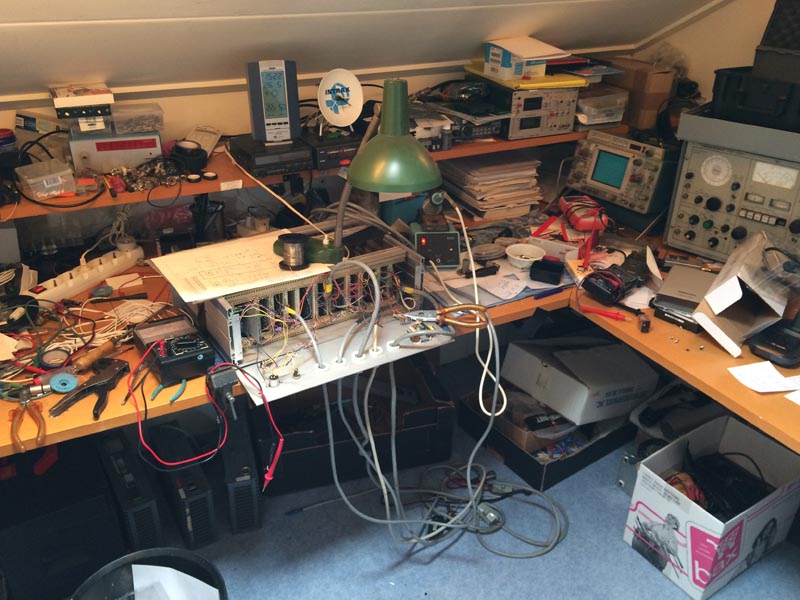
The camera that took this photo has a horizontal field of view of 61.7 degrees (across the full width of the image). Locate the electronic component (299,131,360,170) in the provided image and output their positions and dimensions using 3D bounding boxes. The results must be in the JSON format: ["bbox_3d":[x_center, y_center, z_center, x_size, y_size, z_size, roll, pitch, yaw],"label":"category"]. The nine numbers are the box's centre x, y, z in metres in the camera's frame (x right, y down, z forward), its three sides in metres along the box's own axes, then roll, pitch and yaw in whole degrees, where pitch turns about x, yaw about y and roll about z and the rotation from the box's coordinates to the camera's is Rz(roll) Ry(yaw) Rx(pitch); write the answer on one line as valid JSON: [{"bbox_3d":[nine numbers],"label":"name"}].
[{"bbox_3d":[-0.176,-0.442,1.922,0.200,0.062,0.200,-13,30,-23],"label":"electronic component"}]

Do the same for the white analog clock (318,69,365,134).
[{"bbox_3d":[-0.143,-0.474,1.593,0.108,0.146,0.075,-13,29,-23],"label":"white analog clock"}]

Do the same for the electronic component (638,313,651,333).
[{"bbox_3d":[0.576,0.055,1.577,0.020,0.030,0.034,0,27,2],"label":"electronic component"}]

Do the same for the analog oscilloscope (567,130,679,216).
[{"bbox_3d":[0.810,-0.417,2.145,0.430,0.197,0.295,-7,26,-38],"label":"analog oscilloscope"}]

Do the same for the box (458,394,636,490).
[{"bbox_3d":[0.483,0.402,2.227,0.410,0.107,0.390,-17,31,-30],"label":"box"}]

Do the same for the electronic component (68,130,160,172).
[{"bbox_3d":[-0.655,-0.366,1.572,0.188,0.075,0.200,-8,28,-15],"label":"electronic component"}]

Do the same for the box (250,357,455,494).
[{"bbox_3d":[-0.180,0.397,2.321,0.615,0.227,0.400,-8,28,-14],"label":"box"}]

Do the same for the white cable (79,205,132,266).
[{"bbox_3d":[-0.758,-0.162,1.728,0.140,0.150,0.070,-13,31,-24],"label":"white cable"}]

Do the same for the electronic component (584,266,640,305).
[{"bbox_3d":[0.528,-0.031,1.664,0.097,0.045,0.148,22,35,34],"label":"electronic component"}]

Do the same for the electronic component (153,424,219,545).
[{"bbox_3d":[-0.621,0.527,1.972,0.078,0.187,0.350,-13,31,-24],"label":"electronic component"}]

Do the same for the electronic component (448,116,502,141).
[{"bbox_3d":[0.180,-0.514,1.955,0.160,0.050,0.180,-11,31,-21],"label":"electronic component"}]

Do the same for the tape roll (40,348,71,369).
[{"bbox_3d":[-0.665,0.113,1.296,0.053,0.014,0.053,-13,29,-23],"label":"tape roll"}]

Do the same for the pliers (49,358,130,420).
[{"bbox_3d":[-0.572,0.171,1.285,0.100,0.028,0.180,6,29,9],"label":"pliers"}]

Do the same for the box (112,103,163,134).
[{"bbox_3d":[-0.721,-0.503,1.849,0.120,0.057,0.100,-10,29,-17],"label":"box"}]

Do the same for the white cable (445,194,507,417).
[{"bbox_3d":[0.183,0.005,1.619,0.086,0.447,0.339,-4,27,-8],"label":"white cable"}]

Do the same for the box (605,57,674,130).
[{"bbox_3d":[0.879,-0.762,2.478,0.120,0.208,0.205,-13,30,-23],"label":"box"}]

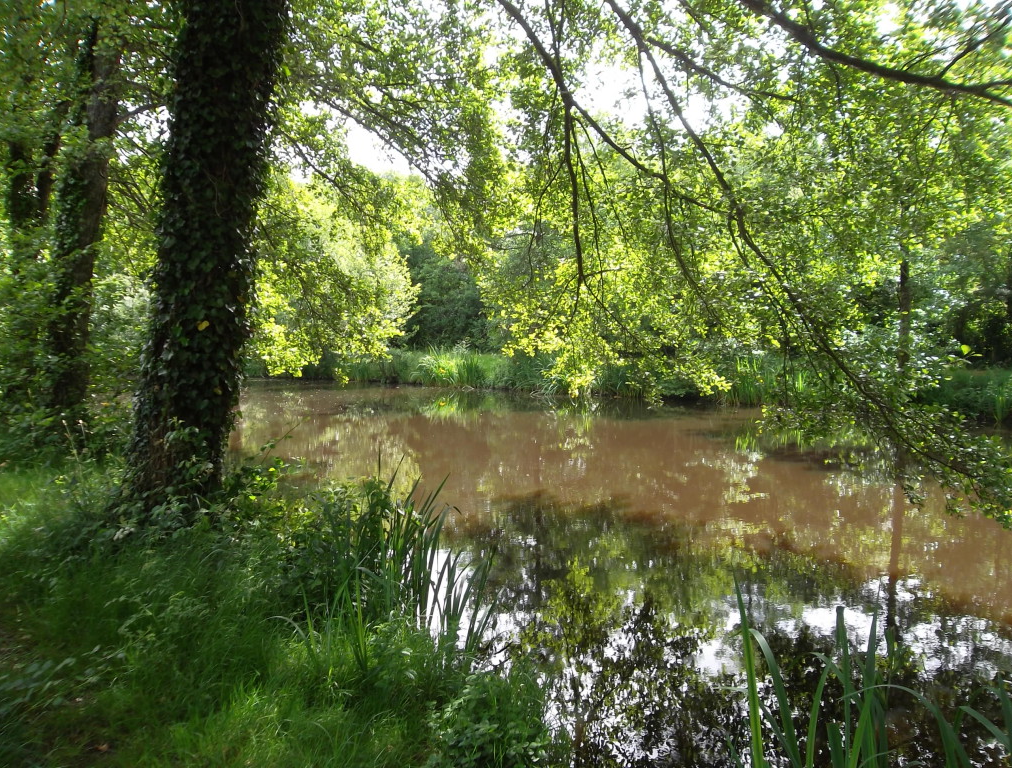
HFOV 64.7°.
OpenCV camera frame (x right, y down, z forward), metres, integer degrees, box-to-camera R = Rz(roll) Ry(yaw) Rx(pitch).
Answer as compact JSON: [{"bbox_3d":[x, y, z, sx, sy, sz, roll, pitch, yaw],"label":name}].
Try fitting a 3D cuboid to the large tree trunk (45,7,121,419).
[{"bbox_3d":[-6.450,-2.380,12.200,0.650,6.300,0.620,5,3,0],"label":"large tree trunk"}]

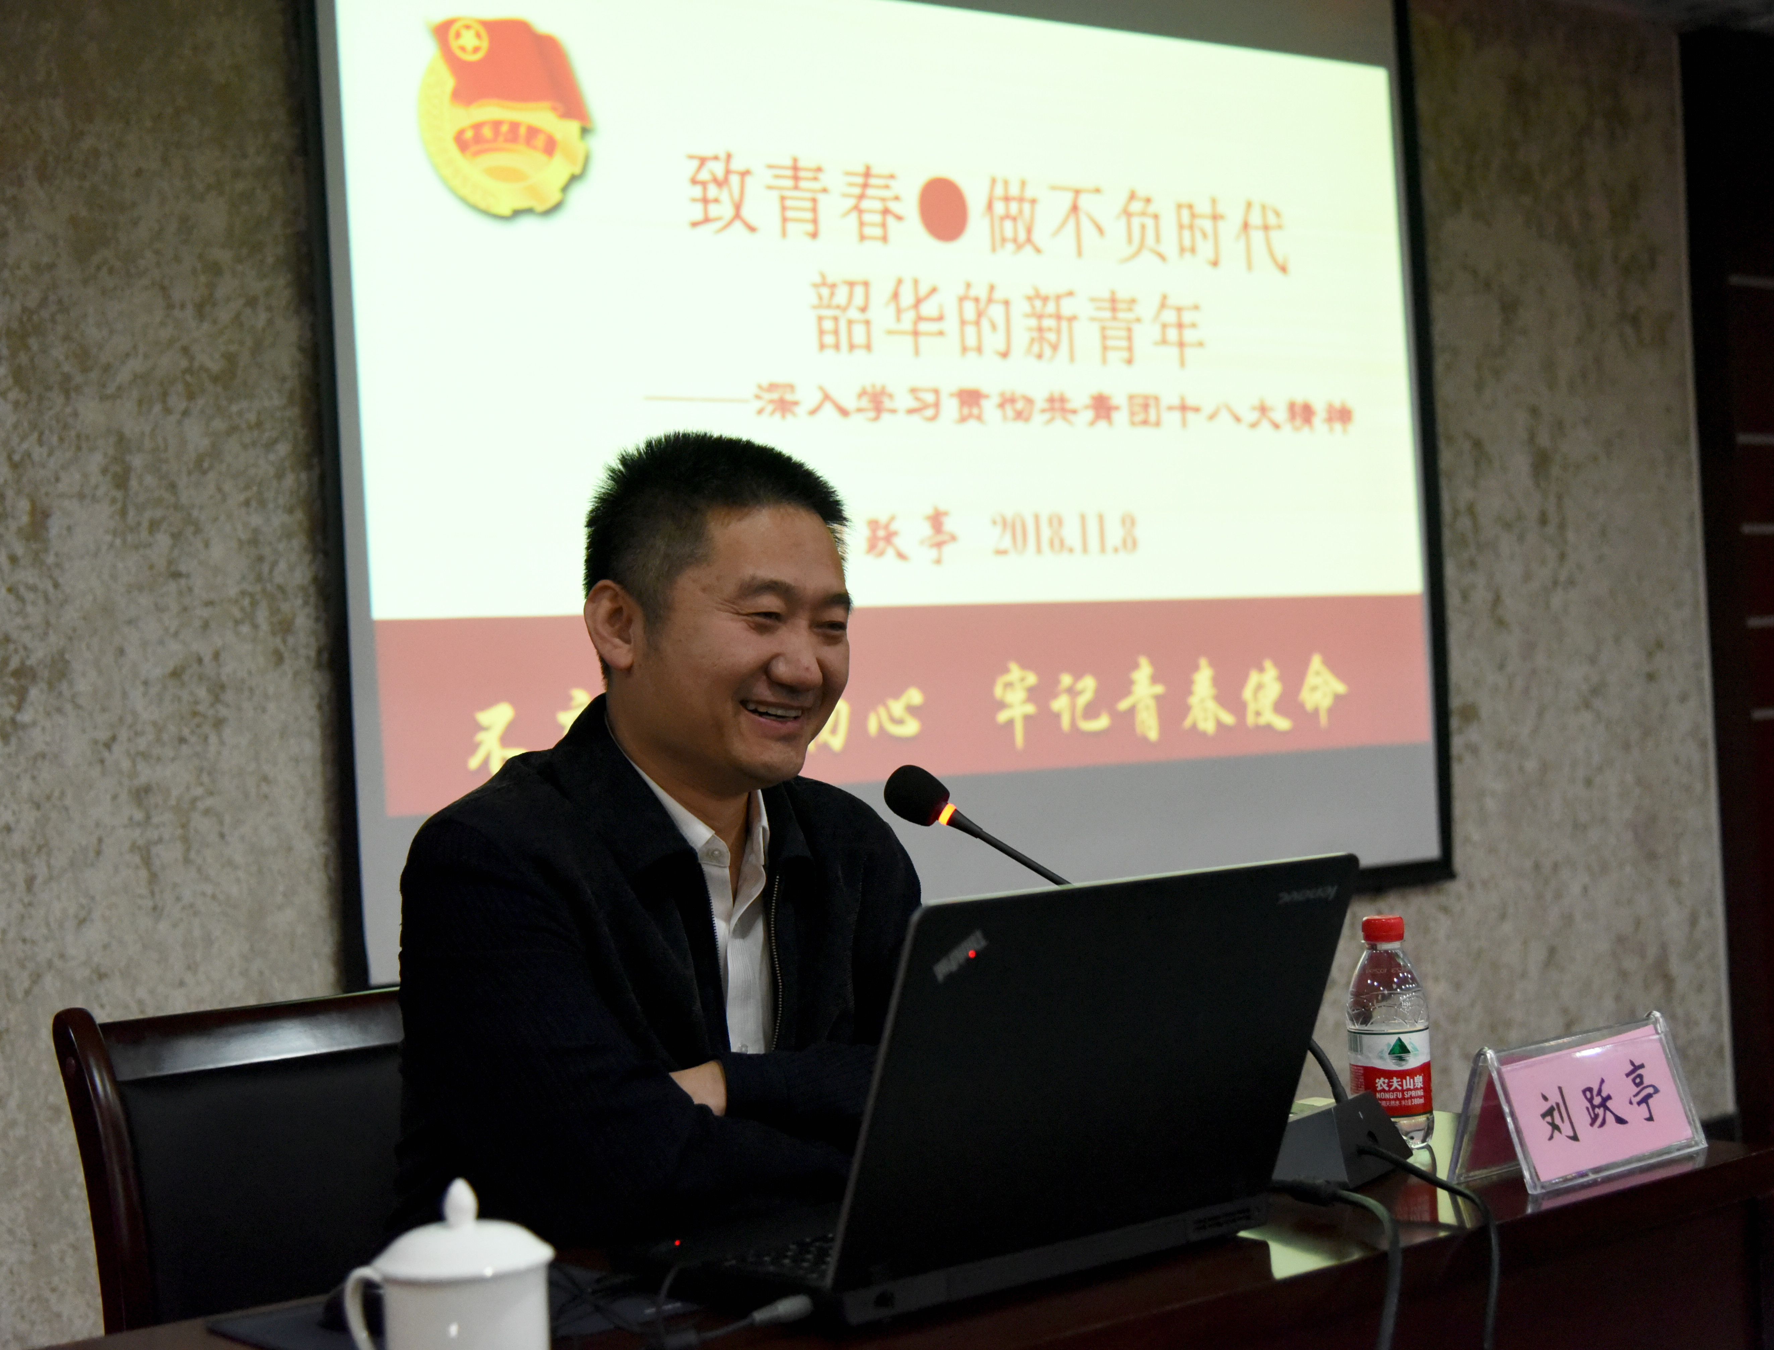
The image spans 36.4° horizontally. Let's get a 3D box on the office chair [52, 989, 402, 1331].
[{"bbox_3d":[-0.229,0.687,2.132,0.580,0.895,0.600,-2,-1,-41],"label":"office chair"}]

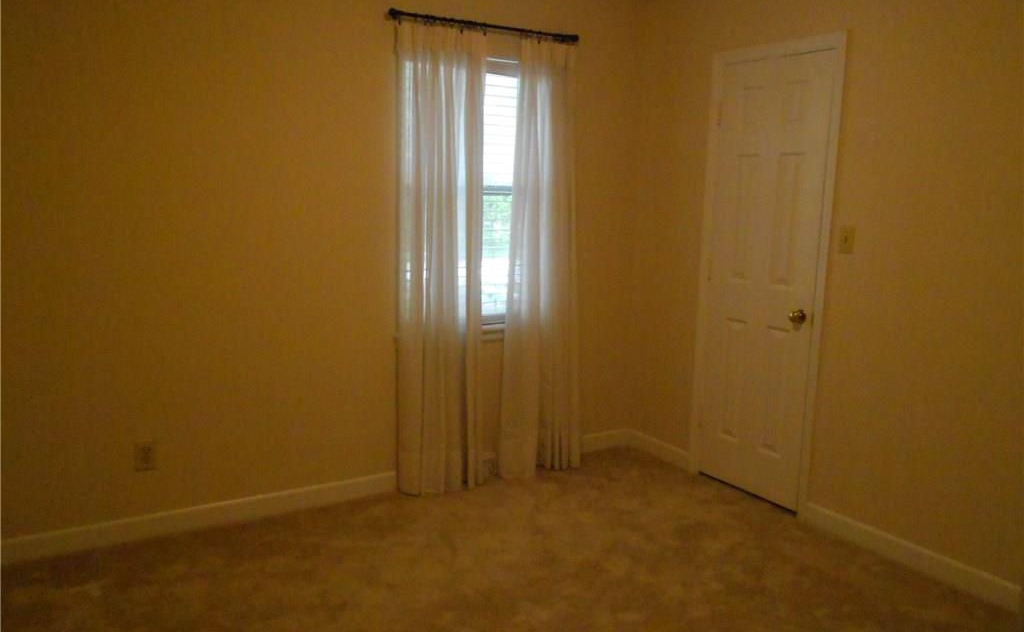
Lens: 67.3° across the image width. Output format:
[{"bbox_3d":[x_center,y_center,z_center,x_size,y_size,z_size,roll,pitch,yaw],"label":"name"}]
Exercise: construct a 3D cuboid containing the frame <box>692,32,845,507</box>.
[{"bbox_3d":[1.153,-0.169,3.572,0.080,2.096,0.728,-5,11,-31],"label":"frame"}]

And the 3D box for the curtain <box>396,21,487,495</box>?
[{"bbox_3d":[-0.319,-0.219,3.584,0.455,2.130,0.110,-5,11,-31],"label":"curtain"}]

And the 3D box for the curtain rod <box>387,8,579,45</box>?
[{"bbox_3d":[-0.104,-1.322,3.549,1.000,0.050,0.085,-5,11,-31],"label":"curtain rod"}]

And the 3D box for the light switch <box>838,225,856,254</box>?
[{"bbox_3d":[1.375,-0.312,3.155,0.015,0.115,0.072,-5,11,-31],"label":"light switch"}]

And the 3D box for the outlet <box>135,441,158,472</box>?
[{"bbox_3d":[-1.474,0.565,3.097,0.071,0.114,0.012,-5,11,-31],"label":"outlet"}]

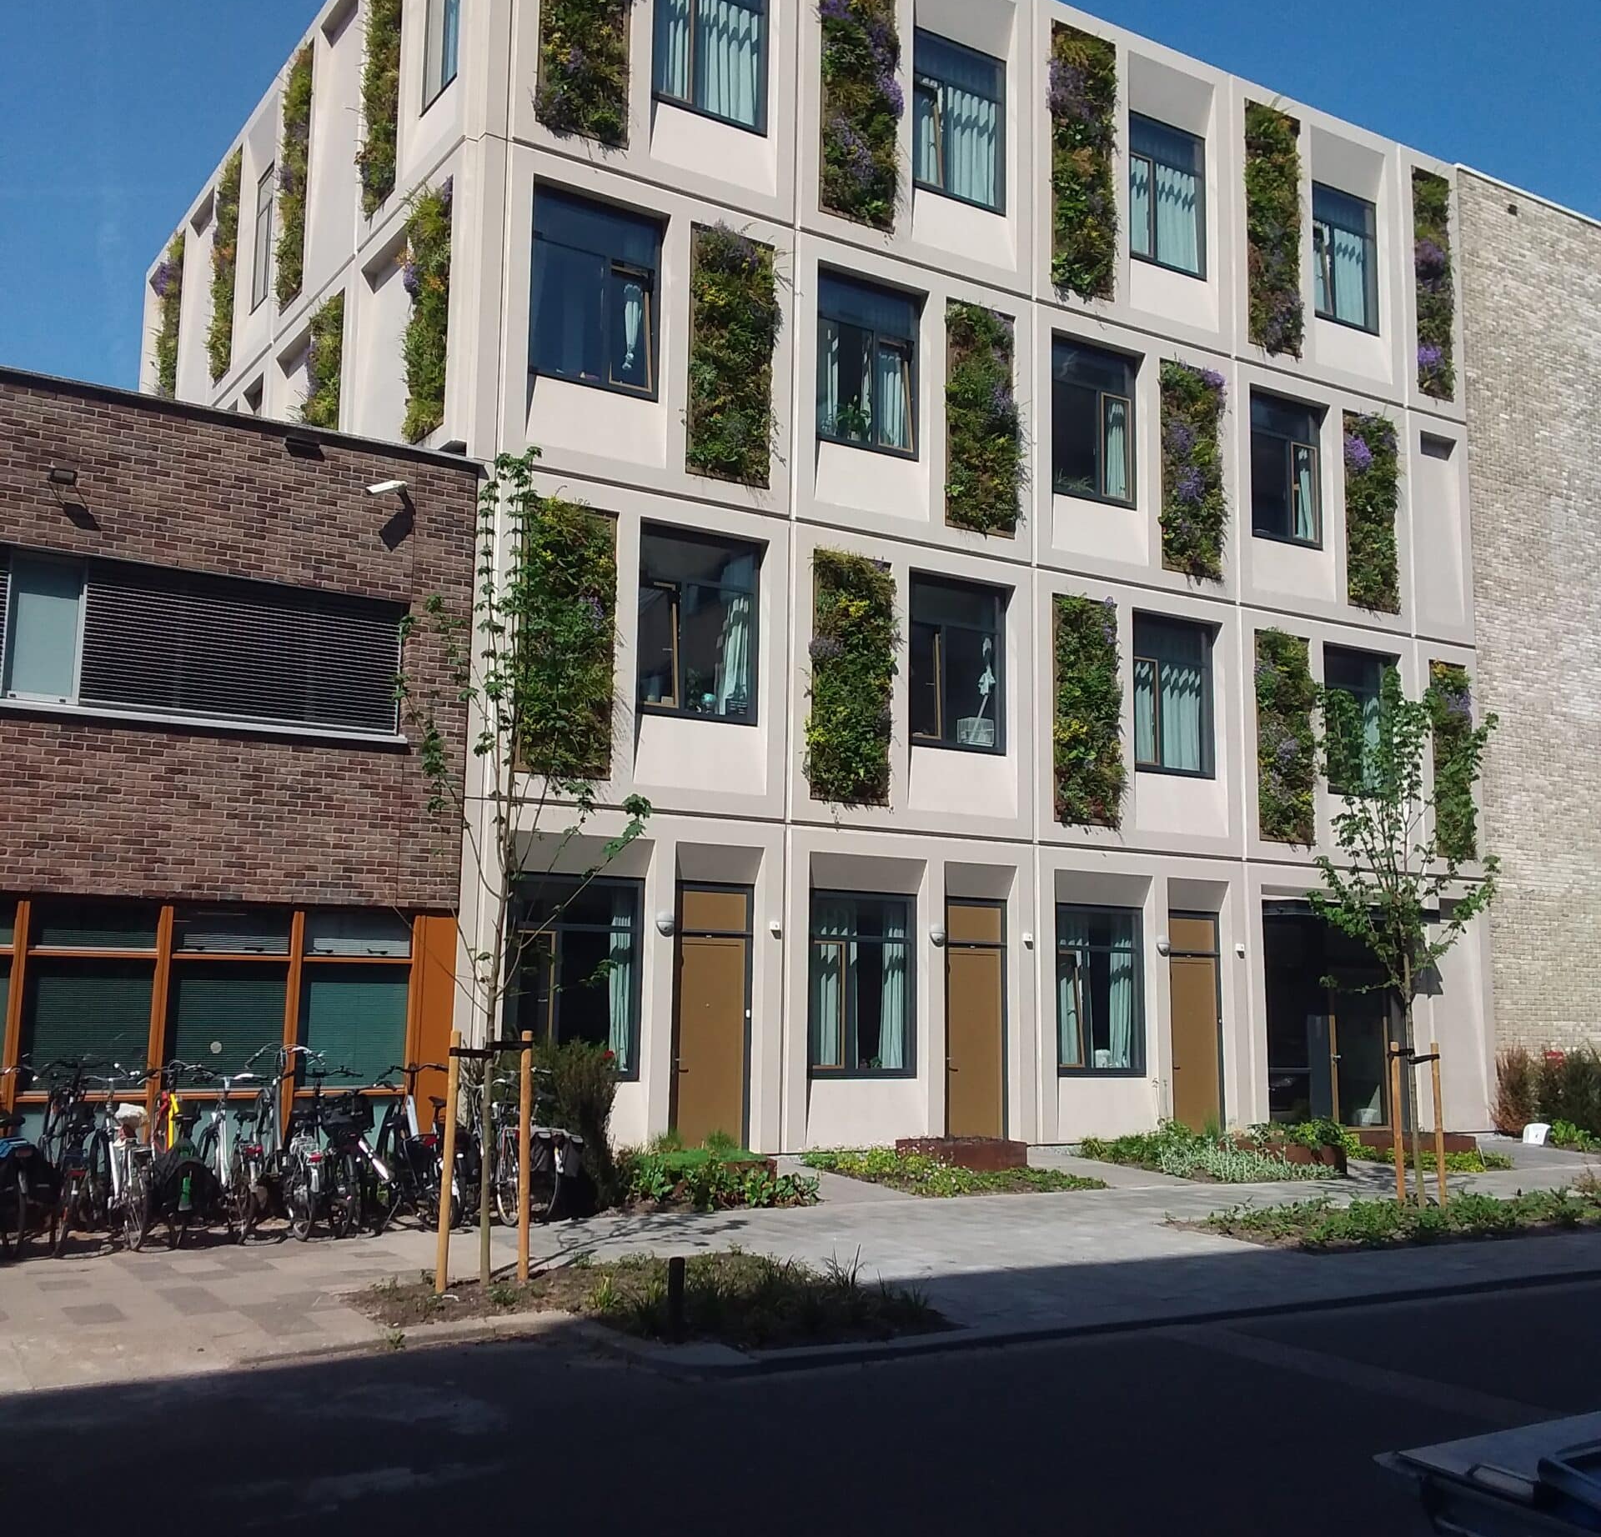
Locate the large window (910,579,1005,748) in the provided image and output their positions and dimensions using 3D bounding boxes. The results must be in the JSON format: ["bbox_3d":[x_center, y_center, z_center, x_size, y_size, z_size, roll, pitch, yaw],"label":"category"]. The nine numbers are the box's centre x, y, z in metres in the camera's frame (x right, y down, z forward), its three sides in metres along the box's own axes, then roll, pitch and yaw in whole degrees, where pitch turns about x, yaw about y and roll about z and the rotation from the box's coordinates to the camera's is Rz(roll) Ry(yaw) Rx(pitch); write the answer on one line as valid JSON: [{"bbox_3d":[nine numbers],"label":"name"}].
[{"bbox_3d":[1.918,-1.245,21.019,1.447,2.088,0.150,6,-9,-32],"label":"large window"}]

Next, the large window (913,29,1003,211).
[{"bbox_3d":[2.019,-8.177,21.945,1.447,2.117,0.150,6,-9,-32],"label":"large window"}]

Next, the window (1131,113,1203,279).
[{"bbox_3d":[4.973,-7.822,23.669,1.489,2.099,0.150,6,-9,-32],"label":"window"}]

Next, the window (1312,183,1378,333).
[{"bbox_3d":[7.981,-7.516,25.566,1.489,2.099,0.150,6,-9,-32],"label":"window"}]

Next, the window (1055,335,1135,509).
[{"bbox_3d":[3.854,-4.515,22.674,1.447,2.088,0.150,6,-9,-32],"label":"window"}]

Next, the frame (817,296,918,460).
[{"bbox_3d":[0.822,-4.816,20.756,1.447,2.088,0.150,6,-9,-32],"label":"frame"}]

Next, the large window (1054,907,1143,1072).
[{"bbox_3d":[3.692,2.772,21.516,1.499,2.106,0.150,6,-9,-32],"label":"large window"}]

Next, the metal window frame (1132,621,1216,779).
[{"bbox_3d":[4.950,-0.945,22.937,1.447,2.088,0.150,6,-9,-32],"label":"metal window frame"}]

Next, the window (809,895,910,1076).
[{"bbox_3d":[0.716,2.485,19.781,1.447,2.102,0.150,6,-9,-32],"label":"window"}]

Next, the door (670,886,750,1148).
[{"bbox_3d":[-0.969,2.711,18.666,0.954,2.898,0.120,6,-9,-32],"label":"door"}]

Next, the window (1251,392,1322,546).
[{"bbox_3d":[6.801,-4.175,24.387,1.510,2.063,0.150,6,-9,-32],"label":"window"}]

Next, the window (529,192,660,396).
[{"bbox_3d":[-2.200,-5.115,18.844,1.447,2.088,0.150,6,-9,-32],"label":"window"}]

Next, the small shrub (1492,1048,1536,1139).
[{"bbox_3d":[10.189,4.615,24.674,0.640,1.267,0.640,6,-9,-32],"label":"small shrub"}]

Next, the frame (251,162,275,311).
[{"bbox_3d":[-7.693,-7.815,25.210,0.150,2.099,1.428,6,-9,-32],"label":"frame"}]

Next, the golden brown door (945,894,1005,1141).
[{"bbox_3d":[2.017,2.967,20.414,0.978,2.842,0.150,6,-9,-32],"label":"golden brown door"}]

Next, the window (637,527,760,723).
[{"bbox_3d":[-1.099,-1.543,19.111,1.440,2.088,0.150,6,-9,-32],"label":"window"}]

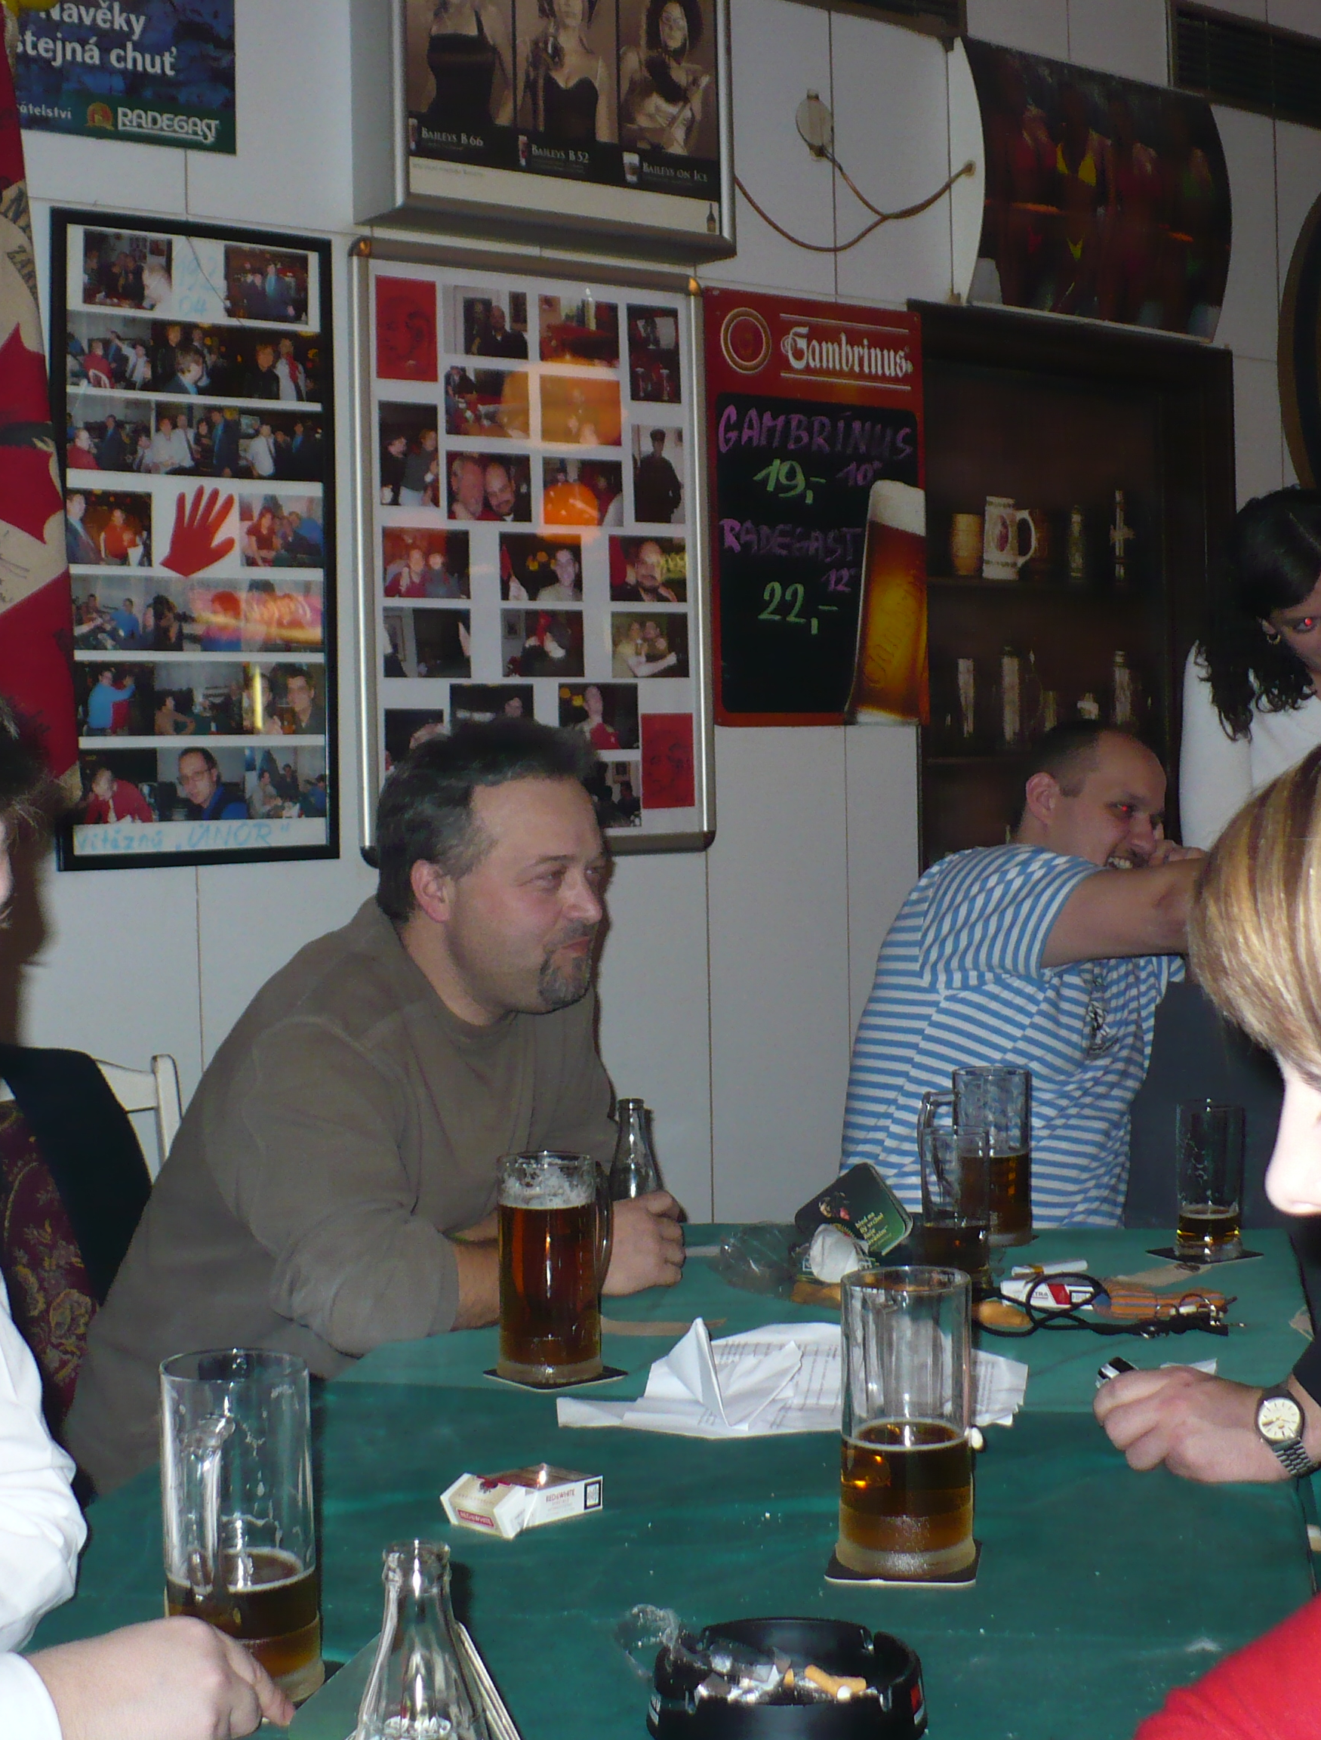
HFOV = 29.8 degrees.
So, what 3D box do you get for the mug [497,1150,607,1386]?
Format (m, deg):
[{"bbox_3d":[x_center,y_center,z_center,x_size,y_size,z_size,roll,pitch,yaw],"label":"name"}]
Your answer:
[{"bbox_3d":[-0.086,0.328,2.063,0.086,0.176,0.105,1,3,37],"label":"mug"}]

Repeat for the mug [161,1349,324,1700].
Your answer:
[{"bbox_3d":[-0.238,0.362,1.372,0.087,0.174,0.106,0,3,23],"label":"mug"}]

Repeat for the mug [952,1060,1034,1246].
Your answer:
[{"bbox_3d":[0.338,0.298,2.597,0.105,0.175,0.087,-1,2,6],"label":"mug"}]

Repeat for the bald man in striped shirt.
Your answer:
[{"bbox_3d":[0.520,0.460,3.100,0.680,1.280,0.550,0,3,23],"label":"bald man in striped shirt"}]

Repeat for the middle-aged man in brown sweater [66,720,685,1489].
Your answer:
[{"bbox_3d":[-0.190,0.500,2.170,0.680,1.280,0.570,0,3,25],"label":"middle-aged man in brown sweater"}]

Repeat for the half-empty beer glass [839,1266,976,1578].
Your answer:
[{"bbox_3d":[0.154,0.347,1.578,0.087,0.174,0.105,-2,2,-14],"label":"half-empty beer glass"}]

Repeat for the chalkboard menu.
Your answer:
[{"bbox_3d":[0.260,-0.575,4.000,0.460,0.690,0.020,-3,3,-37],"label":"chalkboard menu"}]

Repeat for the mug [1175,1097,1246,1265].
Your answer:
[{"bbox_3d":[0.552,0.312,2.501,0.067,0.151,0.080,-1,2,-11],"label":"mug"}]

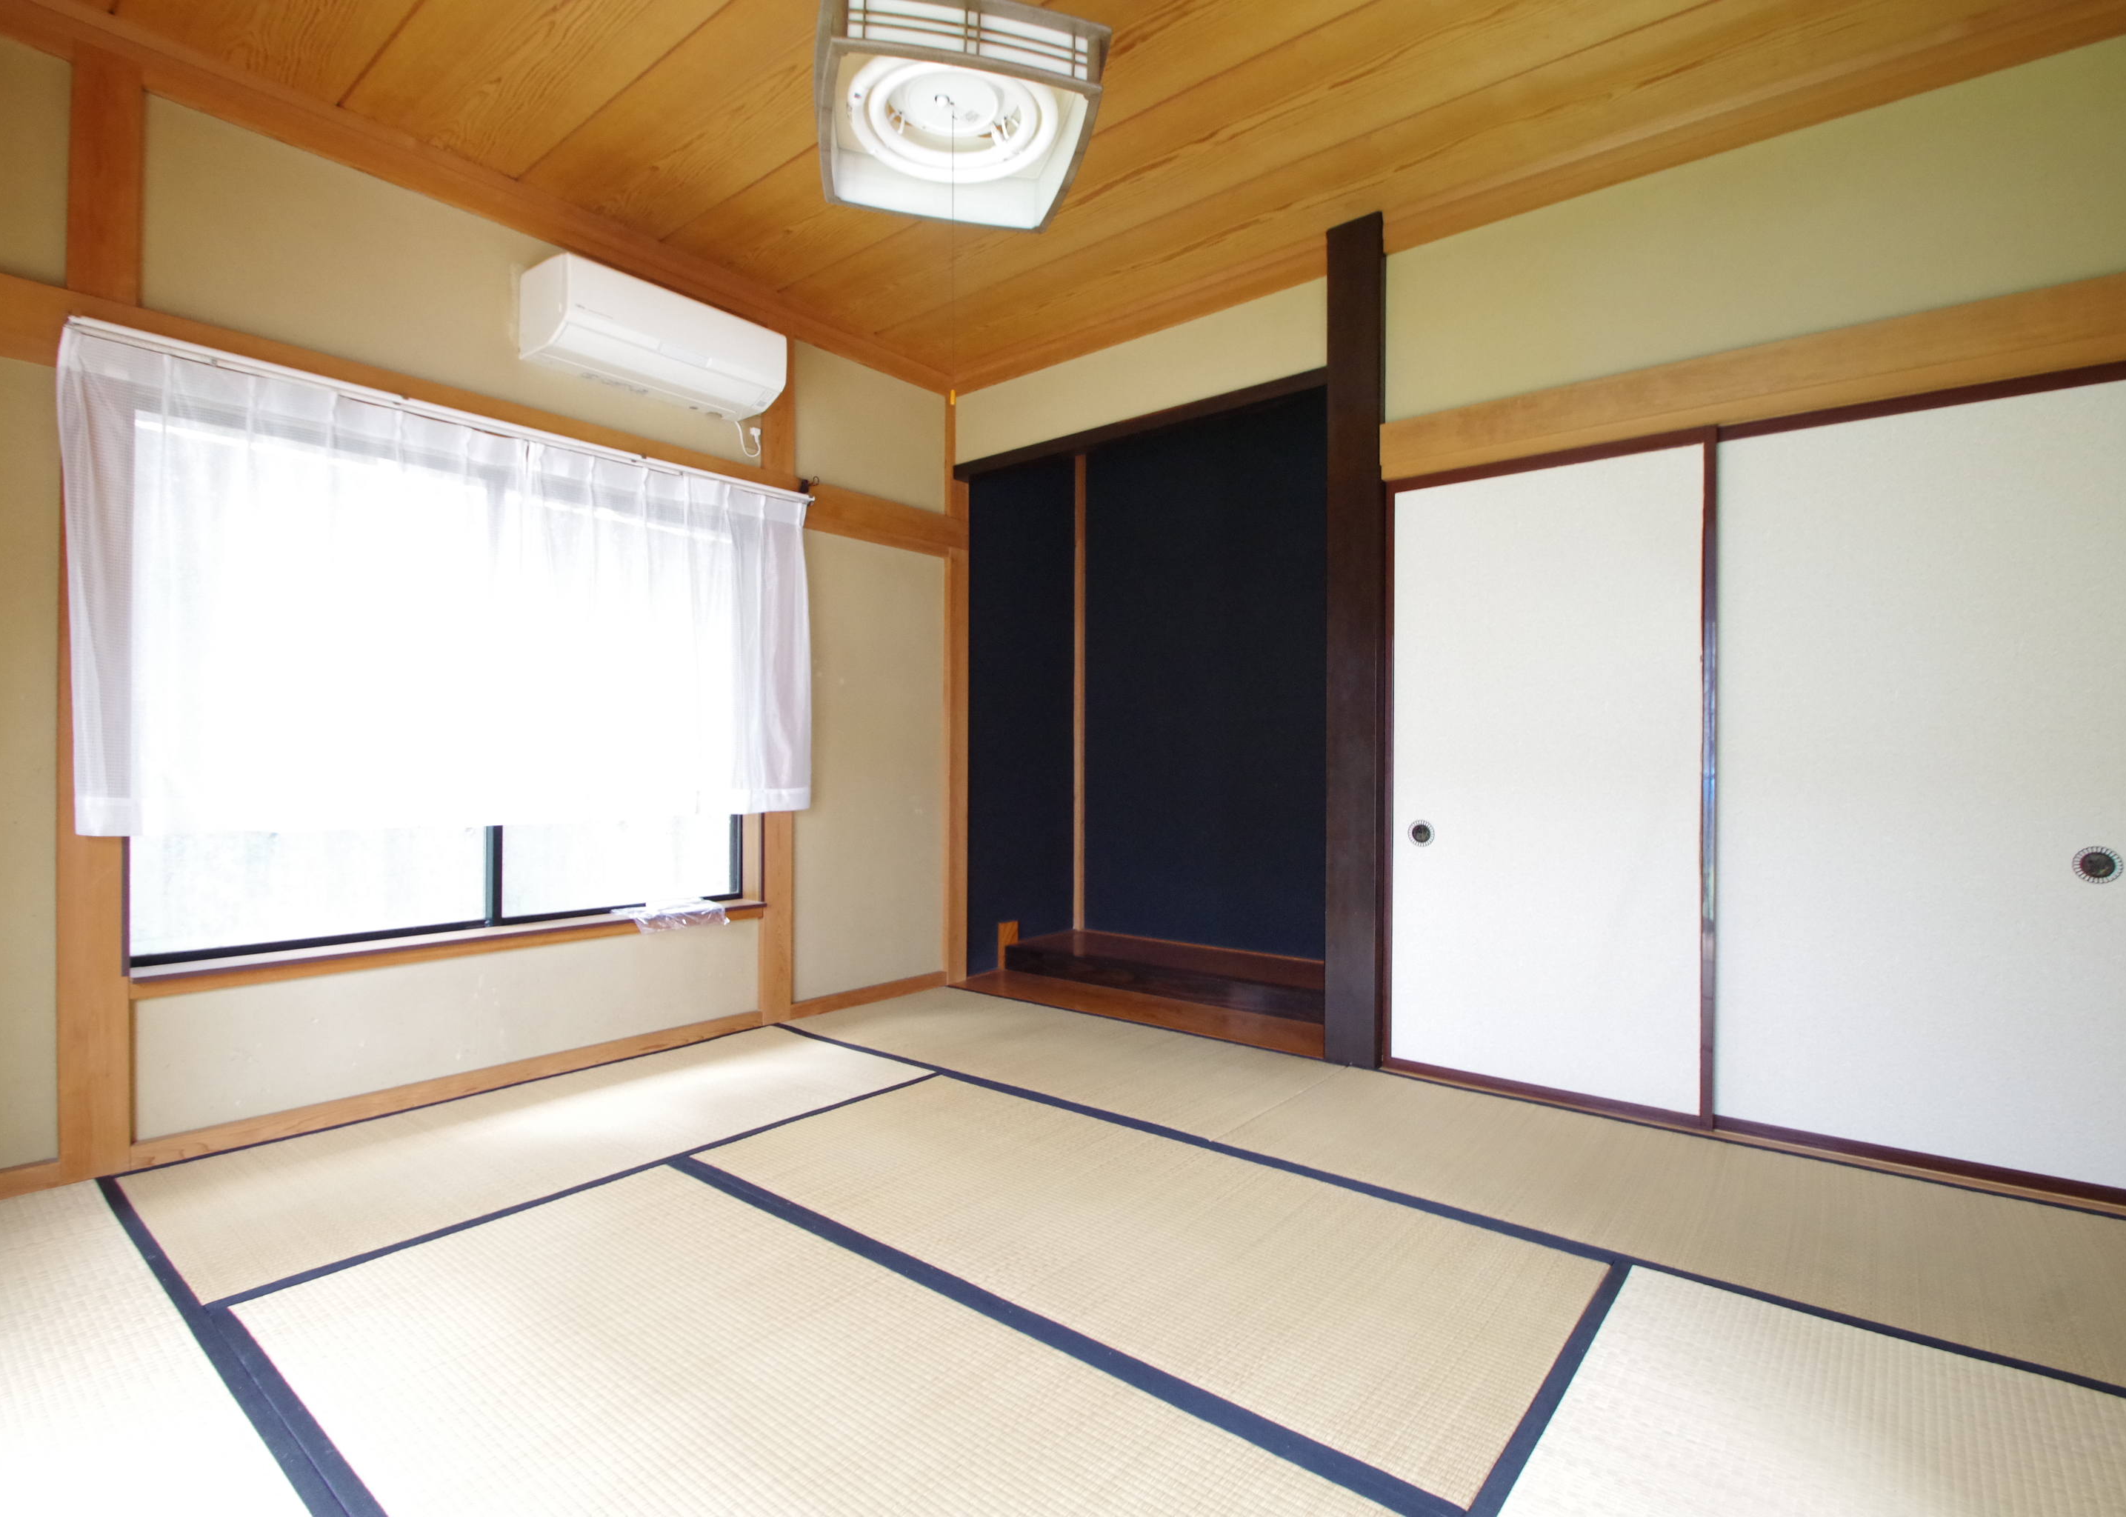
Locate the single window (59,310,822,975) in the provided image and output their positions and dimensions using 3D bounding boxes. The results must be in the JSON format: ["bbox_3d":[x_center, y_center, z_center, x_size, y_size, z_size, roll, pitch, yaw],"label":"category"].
[{"bbox_3d":[-1.655,-0.205,2.846,0.120,1.445,1.782,0,0,43],"label":"single window"}]

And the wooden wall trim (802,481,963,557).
[{"bbox_3d":[-0.702,-0.943,3.837,0.040,0.174,0.808,0,0,43],"label":"wooden wall trim"}]

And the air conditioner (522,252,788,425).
[{"bbox_3d":[-1.279,-1.328,3.049,0.230,0.266,0.749,0,0,43],"label":"air conditioner"}]

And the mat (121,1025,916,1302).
[{"bbox_3d":[-1.290,0.999,2.573,0.853,0.050,1.704,0,0,40],"label":"mat"}]

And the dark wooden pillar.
[{"bbox_3d":[0.964,-0.369,3.094,0.175,2.698,0.125,0,0,35],"label":"dark wooden pillar"}]

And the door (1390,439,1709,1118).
[{"bbox_3d":[1.383,0.056,2.764,0.853,1.850,0.025,0,0,35],"label":"door"}]

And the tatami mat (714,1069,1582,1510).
[{"bbox_3d":[0.073,1.003,2.079,1.810,0.050,0.814,0,0,39],"label":"tatami mat"}]

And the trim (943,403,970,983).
[{"bbox_3d":[-0.482,-0.284,4.137,0.090,2.517,0.112,0,0,43],"label":"trim"}]

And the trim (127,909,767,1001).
[{"bbox_3d":[-1.655,0.548,2.849,0.080,0.049,1.652,0,0,43],"label":"trim"}]

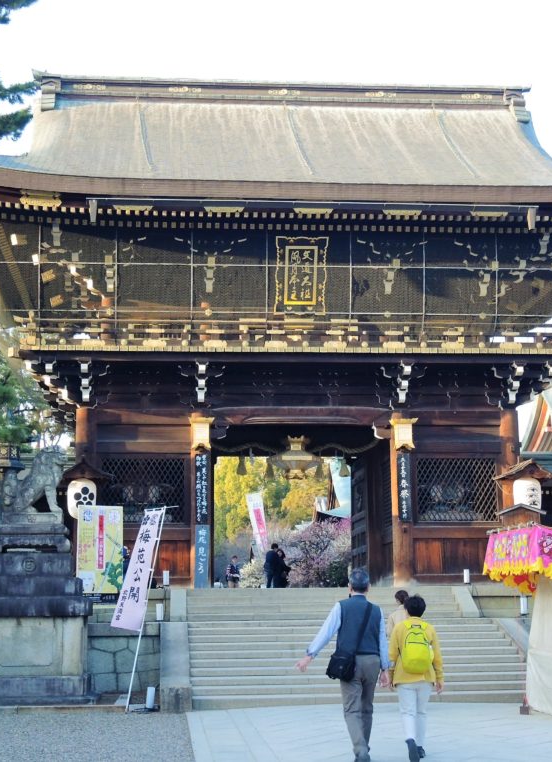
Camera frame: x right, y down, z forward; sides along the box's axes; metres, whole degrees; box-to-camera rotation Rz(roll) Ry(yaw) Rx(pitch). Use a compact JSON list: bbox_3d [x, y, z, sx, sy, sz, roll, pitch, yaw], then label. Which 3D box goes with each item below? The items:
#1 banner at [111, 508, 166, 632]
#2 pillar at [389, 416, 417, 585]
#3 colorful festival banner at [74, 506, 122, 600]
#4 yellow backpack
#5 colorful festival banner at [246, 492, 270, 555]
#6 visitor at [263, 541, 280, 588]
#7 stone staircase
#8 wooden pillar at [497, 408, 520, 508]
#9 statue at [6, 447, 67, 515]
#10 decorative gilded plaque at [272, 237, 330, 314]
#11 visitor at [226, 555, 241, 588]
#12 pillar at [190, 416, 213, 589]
[{"bbox_3d":[-1.953,2.705,16.043,0.465,1.762,0.079,2,-15,36],"label":"banner"},{"bbox_3d":[2.864,2.667,25.550,0.500,3.930,0.500,0,-10,-5],"label":"pillar"},{"bbox_3d":[-3.326,3.281,21.142,0.930,1.880,0.060,2,-11,-15],"label":"colorful festival banner"},{"bbox_3d":[1.347,2.538,10.636,0.287,0.465,0.188,0,-11,-5],"label":"yellow backpack"},{"bbox_3d":[-0.562,4.420,35.014,0.446,1.782,0.079,-12,-10,-7],"label":"colorful festival banner"},{"bbox_3d":[-0.086,5.241,30.167,0.500,1.720,0.340,-2,-10,9],"label":"visitor"},{"bbox_3d":[1.182,4.415,19.390,5.296,1.728,6.435,0,-11,-5],"label":"stone staircase"},{"bbox_3d":[5.425,2.692,25.921,0.426,4.028,0.426,0,-11,-5],"label":"wooden pillar"},{"bbox_3d":[-3.886,1.615,18.191,0.970,1.119,0.544,-1,-11,0],"label":"statue"},{"bbox_3d":[0.585,-2.409,25.716,1.188,1.772,0.178,0,6,-5],"label":"decorative gilded plaque"},{"bbox_3d":[-1.379,6.549,36.443,0.500,1.700,0.380,7,-13,-35],"label":"visitor"},{"bbox_3d":[-1.684,2.702,25.342,0.446,3.987,0.446,0,-11,-5],"label":"pillar"}]

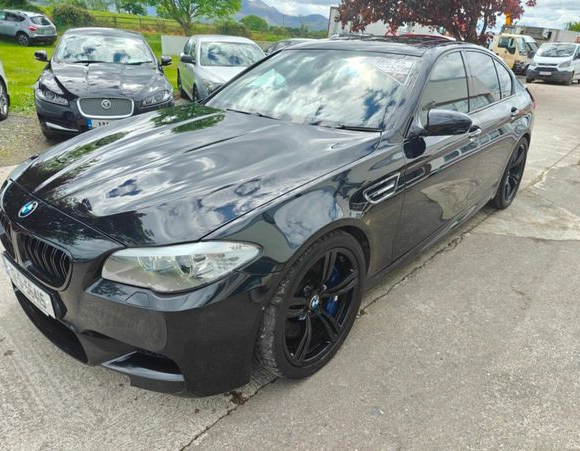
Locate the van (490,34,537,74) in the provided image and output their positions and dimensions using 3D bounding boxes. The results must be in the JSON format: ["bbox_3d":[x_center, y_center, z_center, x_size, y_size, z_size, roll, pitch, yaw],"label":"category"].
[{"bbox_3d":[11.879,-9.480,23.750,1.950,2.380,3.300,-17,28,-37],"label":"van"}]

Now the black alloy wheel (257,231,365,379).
[{"bbox_3d":[0.064,0.325,1.887,0.270,0.690,0.690,19,29,38],"label":"black alloy wheel"}]

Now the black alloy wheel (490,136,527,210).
[{"bbox_3d":[2.011,-0.511,3.959,0.285,0.690,0.690,19,29,38],"label":"black alloy wheel"}]

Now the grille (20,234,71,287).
[{"bbox_3d":[-0.919,0.130,1.593,0.310,0.170,0.060,13,18,28],"label":"grille"}]

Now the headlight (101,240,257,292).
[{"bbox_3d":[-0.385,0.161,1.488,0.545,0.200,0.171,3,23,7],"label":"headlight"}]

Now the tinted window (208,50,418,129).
[{"bbox_3d":[0.122,-0.929,2.756,1.430,0.110,0.840,19,57,38],"label":"tinted window"}]

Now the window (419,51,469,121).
[{"bbox_3d":[0.908,-0.829,2.502,0.060,0.430,0.880,-13,7,46],"label":"window"}]

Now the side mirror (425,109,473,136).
[{"bbox_3d":[0.819,-0.535,2.180,0.235,0.150,0.150,19,29,38],"label":"side mirror"}]

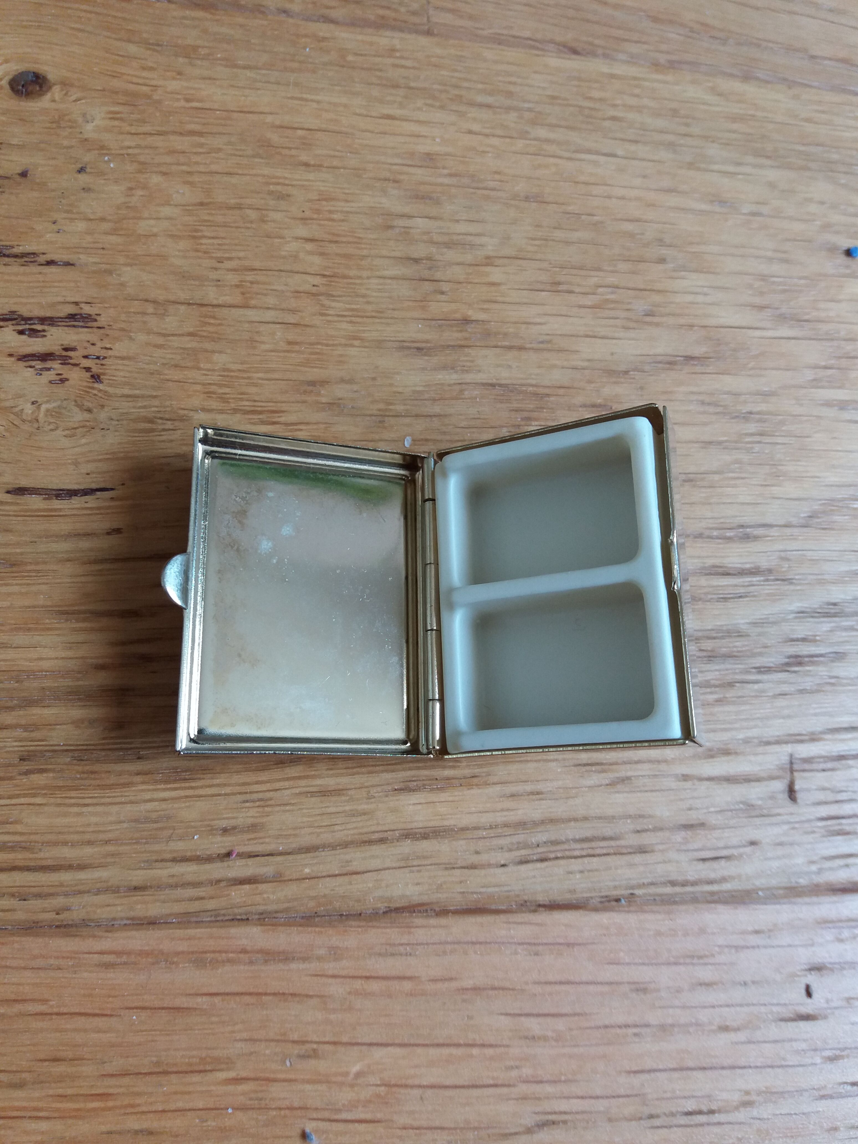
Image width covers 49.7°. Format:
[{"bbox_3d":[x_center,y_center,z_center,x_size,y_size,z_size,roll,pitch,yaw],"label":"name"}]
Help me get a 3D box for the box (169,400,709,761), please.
[{"bbox_3d":[0.000,0.002,0.142,0.079,0.028,0.050,2,74,-10],"label":"box"}]

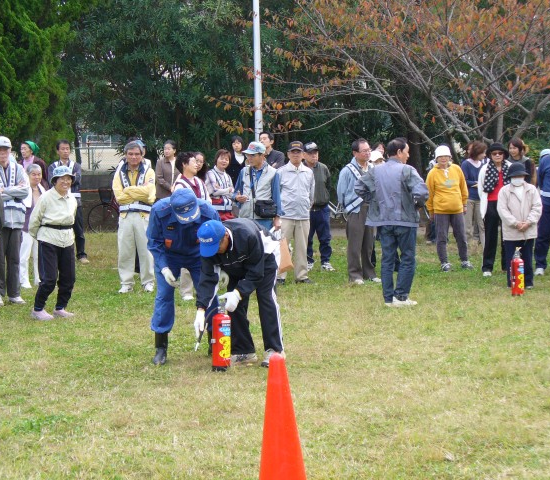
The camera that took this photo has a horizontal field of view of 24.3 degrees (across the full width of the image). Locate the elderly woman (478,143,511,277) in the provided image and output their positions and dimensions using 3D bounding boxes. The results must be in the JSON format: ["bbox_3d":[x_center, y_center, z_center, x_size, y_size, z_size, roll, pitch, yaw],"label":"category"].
[{"bbox_3d":[2.659,-0.375,15.304,0.460,1.574,0.320,0,5,9],"label":"elderly woman"}]

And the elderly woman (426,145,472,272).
[{"bbox_3d":[2.202,-0.412,16.190,0.540,1.570,0.360,-2,4,-4],"label":"elderly woman"}]

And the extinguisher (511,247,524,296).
[{"bbox_3d":[2.531,0.327,13.284,0.150,0.502,0.150,-1,5,0],"label":"extinguisher"}]

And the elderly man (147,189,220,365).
[{"bbox_3d":[-0.699,0.274,9.850,0.600,1.320,0.750,-2,5,-13],"label":"elderly man"}]

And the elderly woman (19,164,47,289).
[{"bbox_3d":[-2.971,-0.166,15.692,0.440,1.500,0.350,-4,5,-35],"label":"elderly woman"}]

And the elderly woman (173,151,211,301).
[{"bbox_3d":[-0.892,-0.151,13.790,0.460,1.570,0.350,-4,5,-32],"label":"elderly woman"}]

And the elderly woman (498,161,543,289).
[{"bbox_3d":[2.698,-0.172,14.066,0.490,1.366,0.320,0,5,9],"label":"elderly woman"}]

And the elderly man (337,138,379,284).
[{"bbox_3d":[0.950,-0.343,14.682,0.500,1.650,0.340,-5,6,-40],"label":"elderly man"}]

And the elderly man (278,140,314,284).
[{"bbox_3d":[0.234,-0.327,14.759,0.480,1.624,0.320,-1,5,-5],"label":"elderly man"}]

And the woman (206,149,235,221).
[{"bbox_3d":[-0.659,-0.304,15.138,0.430,1.538,0.300,-2,5,-14],"label":"woman"}]

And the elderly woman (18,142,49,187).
[{"bbox_3d":[-3.096,-0.423,16.234,0.450,1.658,0.300,2,5,30],"label":"elderly woman"}]

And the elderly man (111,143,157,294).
[{"bbox_3d":[-1.612,-0.268,14.535,0.520,1.690,0.370,-2,4,-5],"label":"elderly man"}]

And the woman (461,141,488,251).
[{"bbox_3d":[2.774,-0.563,17.739,0.440,1.580,0.360,-4,5,-32],"label":"woman"}]

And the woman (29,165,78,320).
[{"bbox_3d":[-2.204,0.020,12.692,0.460,1.510,0.380,-5,6,-40],"label":"woman"}]

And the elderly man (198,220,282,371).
[{"bbox_3d":[-0.258,0.348,9.550,0.540,1.020,0.640,3,6,37],"label":"elderly man"}]

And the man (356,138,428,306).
[{"bbox_3d":[1.180,-0.191,12.744,0.680,1.652,0.380,1,5,23],"label":"man"}]

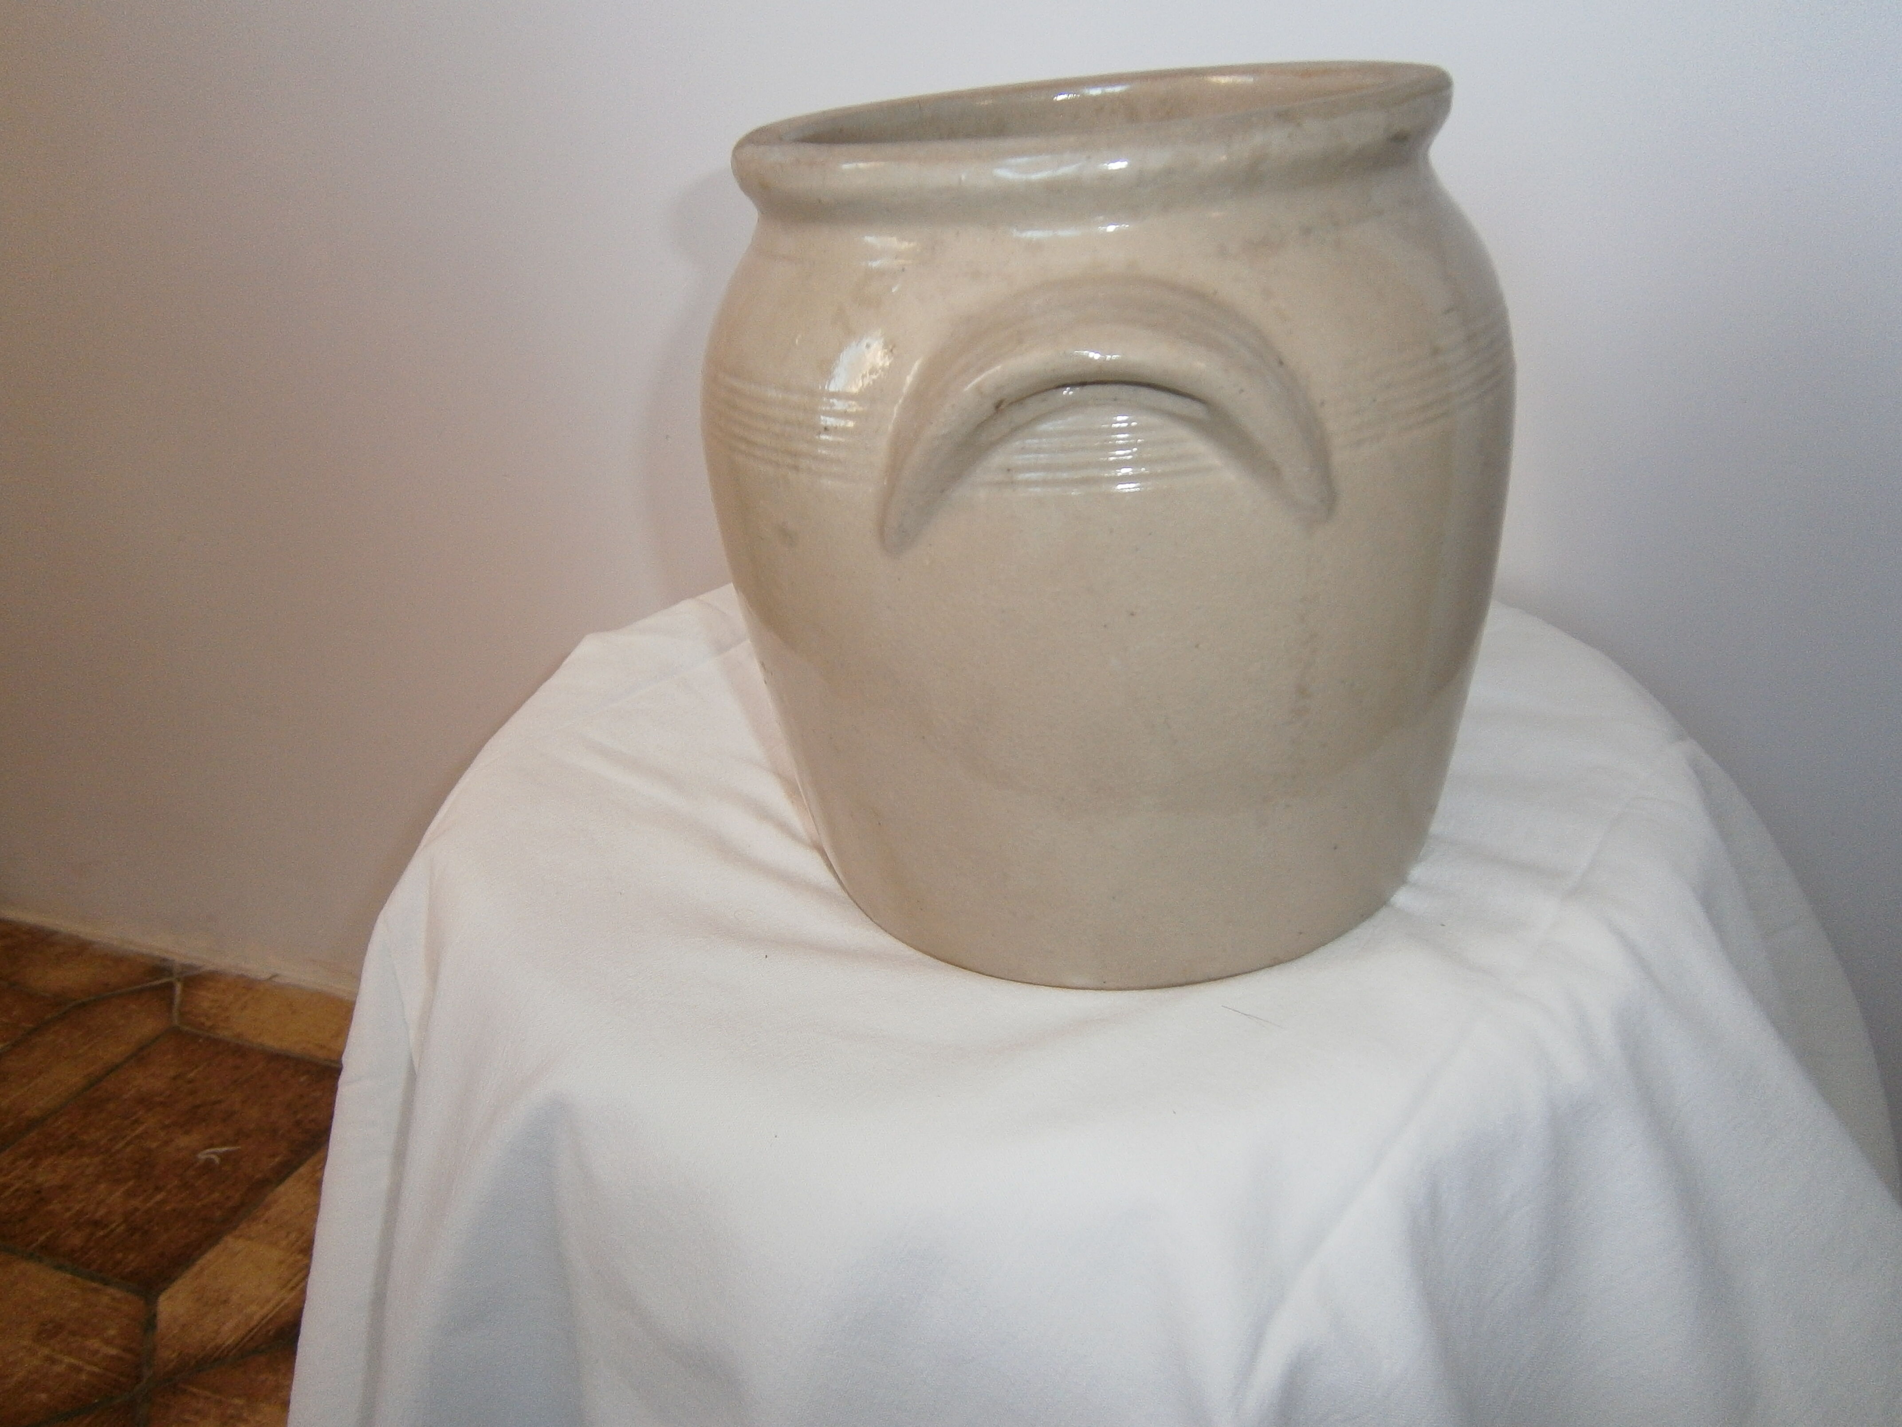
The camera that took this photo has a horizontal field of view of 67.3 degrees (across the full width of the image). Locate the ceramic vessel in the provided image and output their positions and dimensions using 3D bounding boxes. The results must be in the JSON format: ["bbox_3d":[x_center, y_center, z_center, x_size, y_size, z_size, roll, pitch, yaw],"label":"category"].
[{"bbox_3d":[0.049,-0.072,0.466,0.246,0.238,0.272,-3,26,6],"label":"ceramic vessel"}]

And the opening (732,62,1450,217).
[{"bbox_3d":[0.038,-0.167,0.417,0.206,0.022,0.206,-3,26,6],"label":"opening"}]

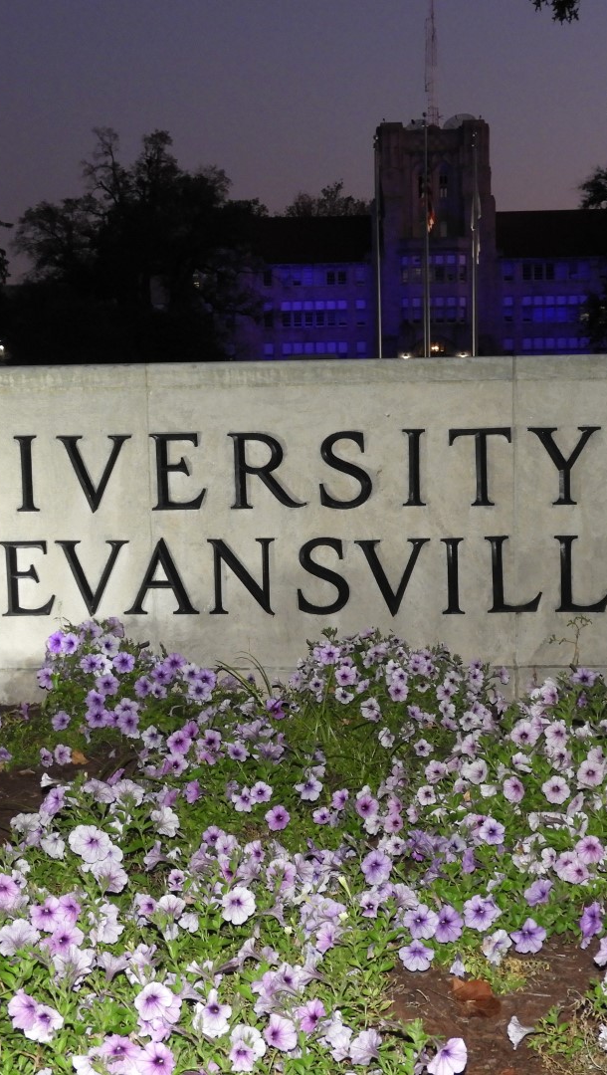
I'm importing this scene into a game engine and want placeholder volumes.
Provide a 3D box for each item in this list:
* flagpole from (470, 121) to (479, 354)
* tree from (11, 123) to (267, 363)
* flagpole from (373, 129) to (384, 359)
[{"bbox_3d":[6.207,-10.567,60.000,0.220,8.640,0.220,-1,6,0],"label":"flagpole"},{"bbox_3d":[-10.970,-19.224,110.000,16.510,16.060,14.500,-1,6,0],"label":"tree"},{"bbox_3d":[2.718,-10.527,60.000,0.220,8.600,0.220,-1,6,0],"label":"flagpole"}]

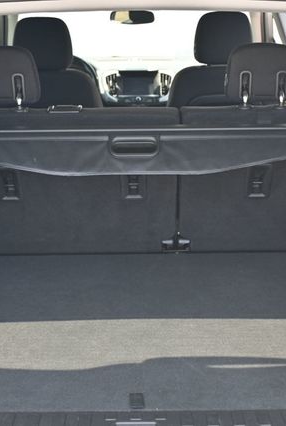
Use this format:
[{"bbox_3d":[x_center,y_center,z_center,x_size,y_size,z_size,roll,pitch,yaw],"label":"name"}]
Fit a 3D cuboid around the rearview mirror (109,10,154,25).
[{"bbox_3d":[-0.051,-0.946,3.520,0.230,0.070,0.050,5,21,16],"label":"rearview mirror"}]

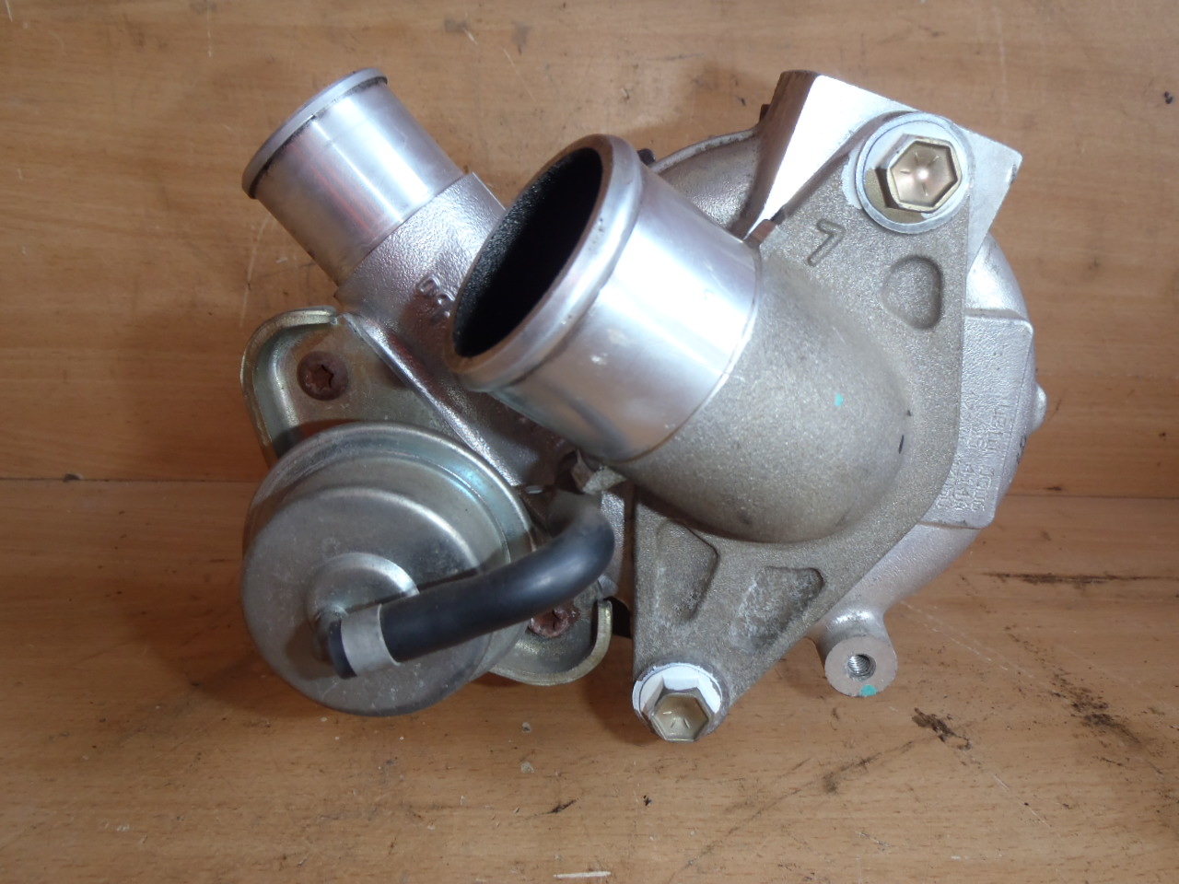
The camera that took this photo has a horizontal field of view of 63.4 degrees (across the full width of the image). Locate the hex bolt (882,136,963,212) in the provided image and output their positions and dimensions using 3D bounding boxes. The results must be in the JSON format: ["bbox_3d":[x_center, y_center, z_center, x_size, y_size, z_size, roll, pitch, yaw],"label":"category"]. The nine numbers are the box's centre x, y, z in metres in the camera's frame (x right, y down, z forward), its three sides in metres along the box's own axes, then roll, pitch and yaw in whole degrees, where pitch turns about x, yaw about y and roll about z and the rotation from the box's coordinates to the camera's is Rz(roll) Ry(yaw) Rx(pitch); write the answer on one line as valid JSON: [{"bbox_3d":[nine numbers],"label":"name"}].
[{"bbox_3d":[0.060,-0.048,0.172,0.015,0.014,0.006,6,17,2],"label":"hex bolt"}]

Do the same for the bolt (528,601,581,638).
[{"bbox_3d":[-0.010,0.043,0.234,0.012,0.012,0.004,1,17,4],"label":"bolt"}]

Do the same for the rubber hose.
[{"bbox_3d":[-0.021,0.029,0.191,0.066,0.015,0.028,-28,19,-15],"label":"rubber hose"}]

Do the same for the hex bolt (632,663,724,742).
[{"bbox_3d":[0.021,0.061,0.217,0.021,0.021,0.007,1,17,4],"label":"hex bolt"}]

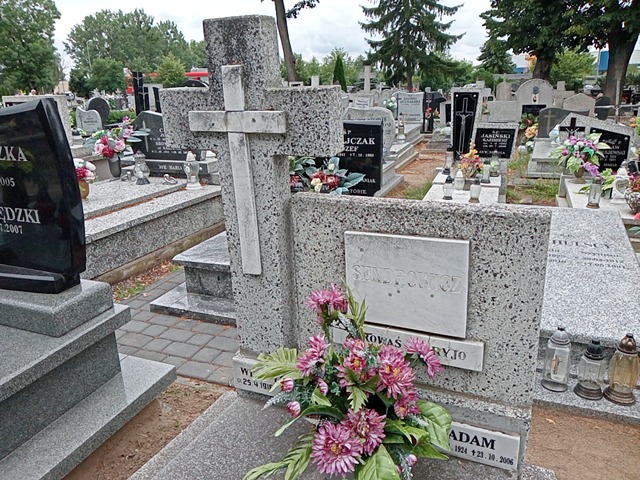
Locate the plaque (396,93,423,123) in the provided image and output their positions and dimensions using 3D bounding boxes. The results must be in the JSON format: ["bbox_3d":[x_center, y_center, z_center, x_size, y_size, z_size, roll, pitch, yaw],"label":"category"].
[{"bbox_3d":[1.954,-2.873,11.200,0.578,0.636,0.100,5,19,21],"label":"plaque"}]

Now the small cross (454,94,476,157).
[{"bbox_3d":[1.811,-1.428,6.450,0.192,0.688,0.050,5,19,21],"label":"small cross"}]

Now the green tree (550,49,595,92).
[{"bbox_3d":[22.964,-15.523,47.590,4.200,4.080,4.200,6,18,22],"label":"green tree"}]

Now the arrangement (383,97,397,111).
[{"bbox_3d":[1.450,-2.848,10.800,0.280,0.280,0.250,5,19,21],"label":"arrangement"}]

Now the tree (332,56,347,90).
[{"bbox_3d":[1.255,-10.280,33.447,1.000,3.090,1.000,-1,17,0],"label":"tree"}]

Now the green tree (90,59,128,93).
[{"bbox_3d":[-20.482,-15.549,50.598,3.700,4.140,3.700,6,18,22],"label":"green tree"}]

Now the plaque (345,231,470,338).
[{"bbox_3d":[0.300,0.152,1.818,0.431,0.346,0.030,6,20,24],"label":"plaque"}]

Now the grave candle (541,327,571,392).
[{"bbox_3d":[1.085,0.542,2.360,0.118,0.290,0.118,6,18,22],"label":"grave candle"}]

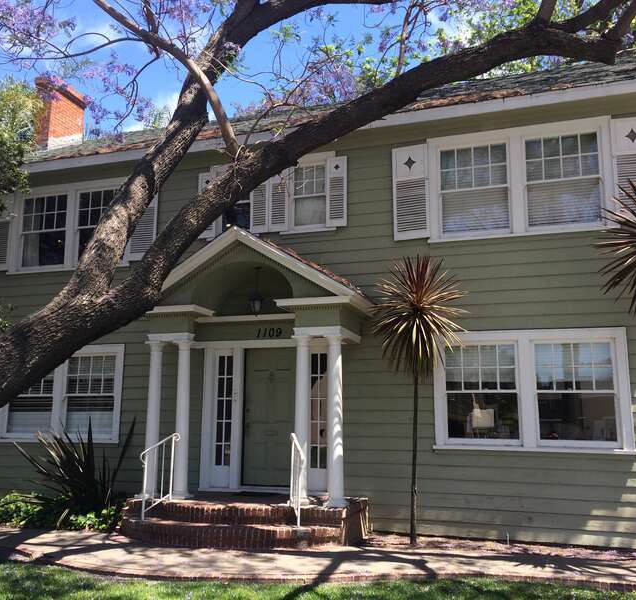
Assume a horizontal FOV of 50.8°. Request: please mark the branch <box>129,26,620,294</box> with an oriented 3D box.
[{"bbox_3d":[0.324,-1.303,6.546,4.899,2.247,1.000,-3,-10,19],"label":"branch"}]

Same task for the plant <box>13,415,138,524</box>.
[{"bbox_3d":[-3.640,2.495,9.926,1.967,1.473,1.418,-3,-10,19],"label":"plant"}]

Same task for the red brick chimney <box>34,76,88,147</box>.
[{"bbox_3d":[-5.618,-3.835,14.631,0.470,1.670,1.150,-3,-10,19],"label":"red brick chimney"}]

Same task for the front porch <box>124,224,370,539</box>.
[{"bbox_3d":[-0.941,1.107,9.173,3.148,4.044,1.537,-3,-10,19],"label":"front porch"}]

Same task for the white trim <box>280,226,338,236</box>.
[{"bbox_3d":[-0.154,-1.047,10.046,0.897,0.046,0.082,-3,-10,19],"label":"white trim"}]

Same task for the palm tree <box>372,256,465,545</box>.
[{"bbox_3d":[1.304,1.222,8.581,1.226,3.678,1.098,-3,-10,19],"label":"palm tree"}]

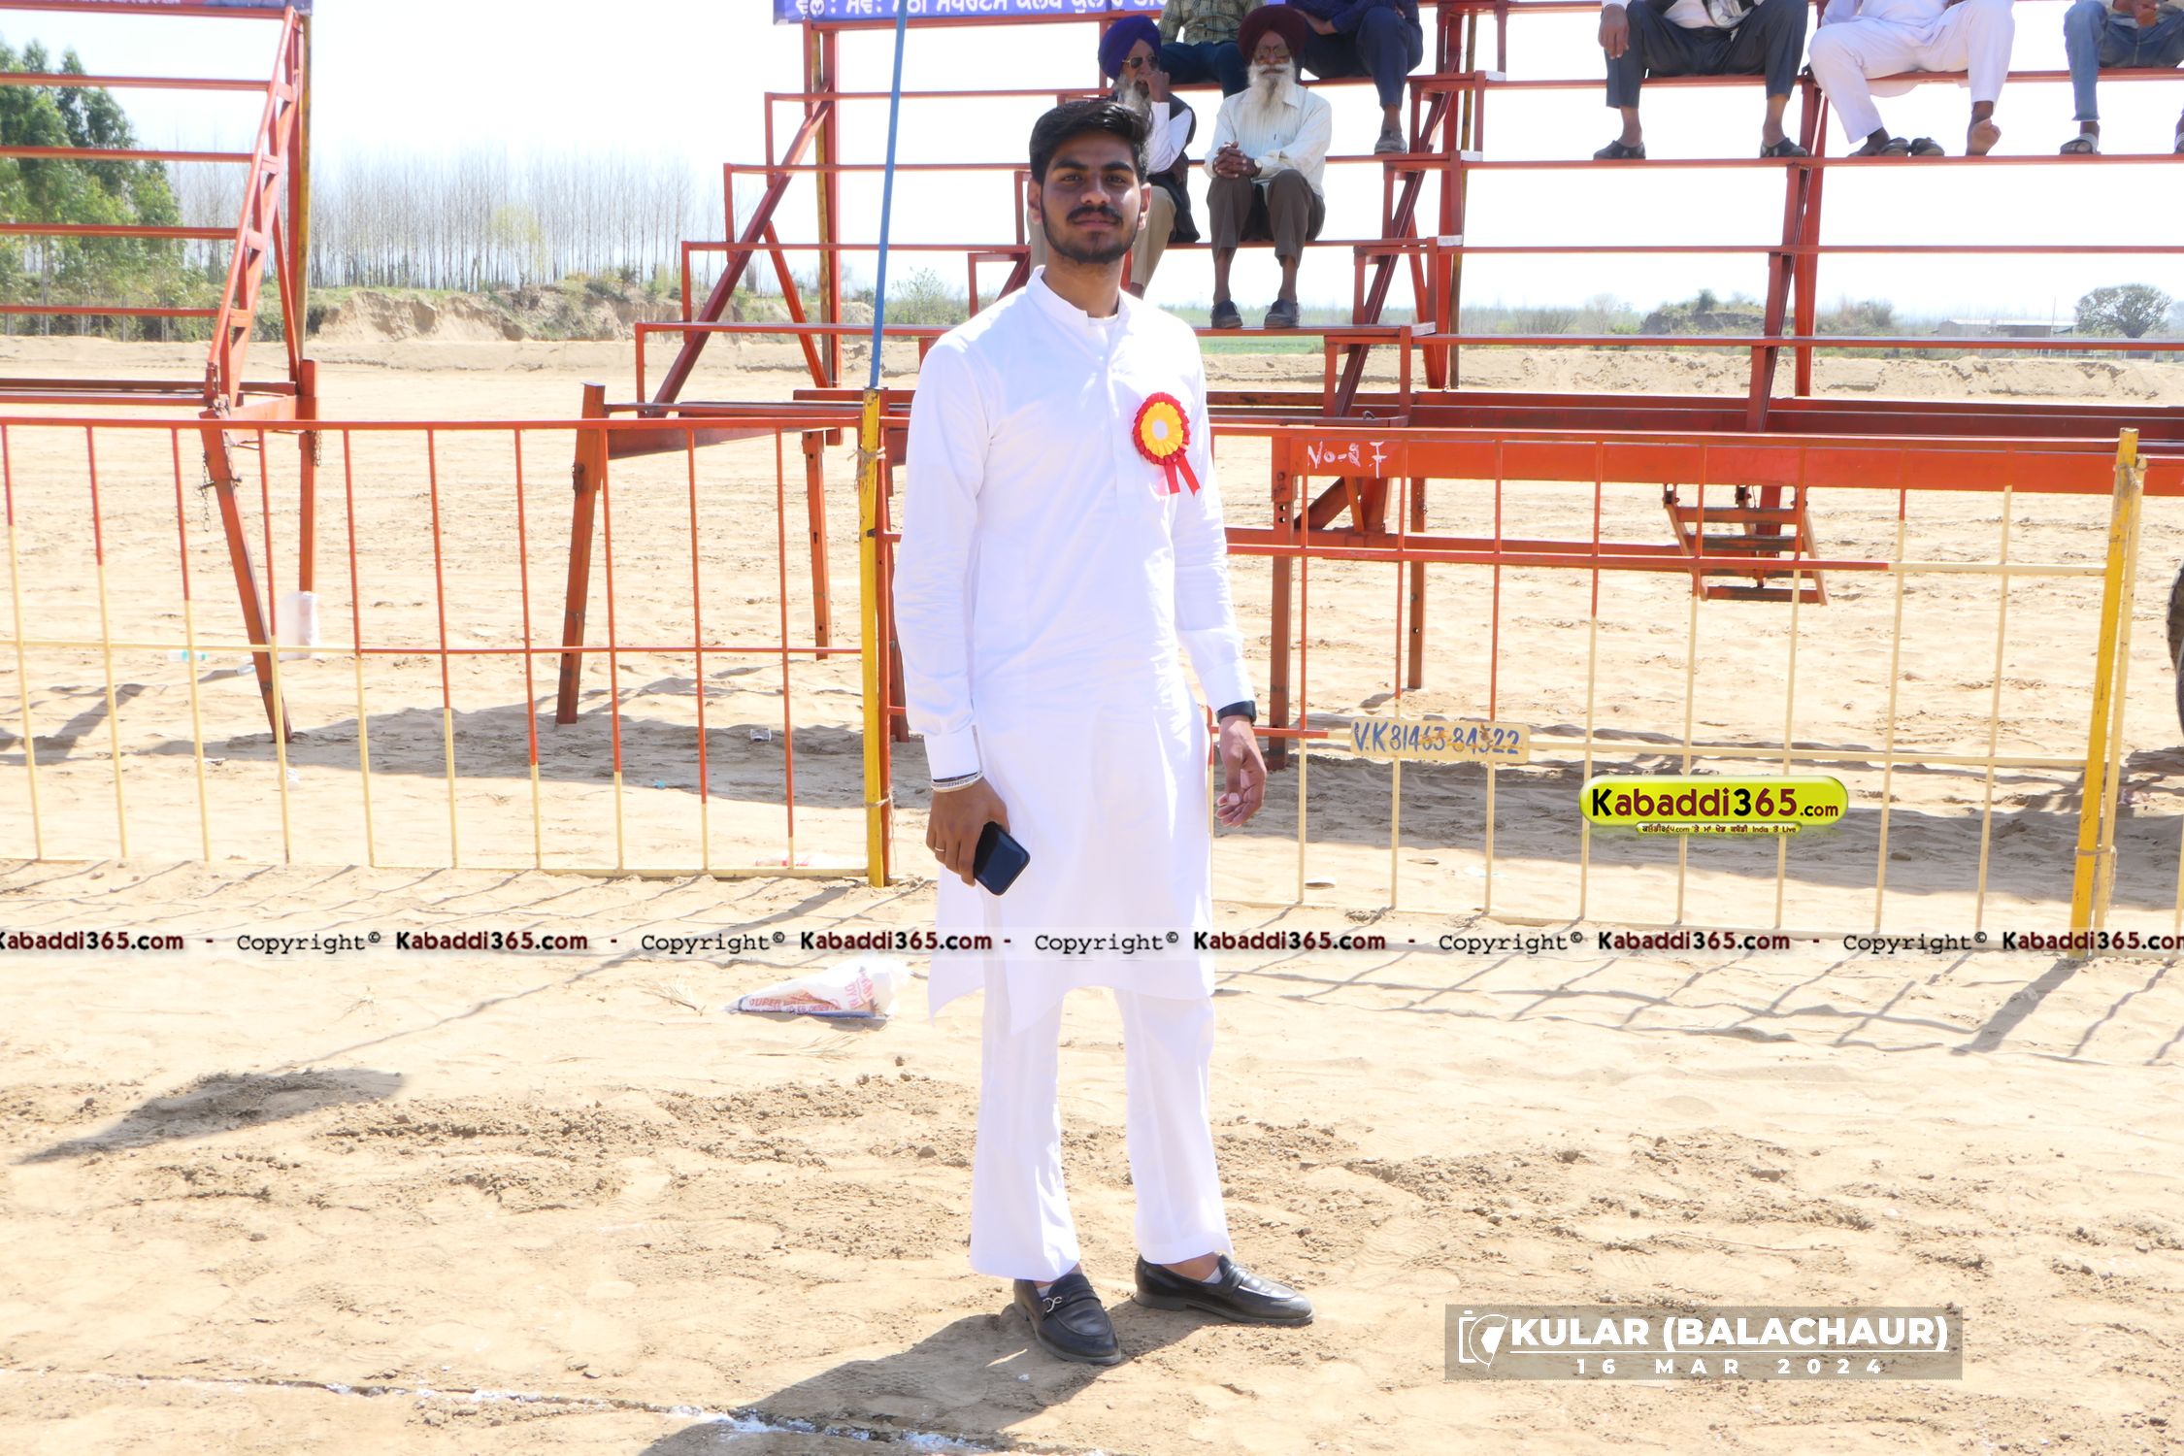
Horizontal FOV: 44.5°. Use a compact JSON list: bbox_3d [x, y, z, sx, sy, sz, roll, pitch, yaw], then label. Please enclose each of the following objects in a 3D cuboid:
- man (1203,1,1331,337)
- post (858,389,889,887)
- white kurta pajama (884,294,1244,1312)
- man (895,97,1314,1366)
[{"bbox_3d":[0.611,-1.945,9.270,0.490,1.100,0.700,3,9,18],"label":"man"},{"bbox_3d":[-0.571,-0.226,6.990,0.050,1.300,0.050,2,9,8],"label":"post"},{"bbox_3d":[-0.028,0.083,3.851,0.530,1.469,0.330,-4,10,-26],"label":"white kurta pajama"},{"bbox_3d":[-0.004,0.025,3.801,0.570,1.805,0.390,-4,10,-26],"label":"man"}]

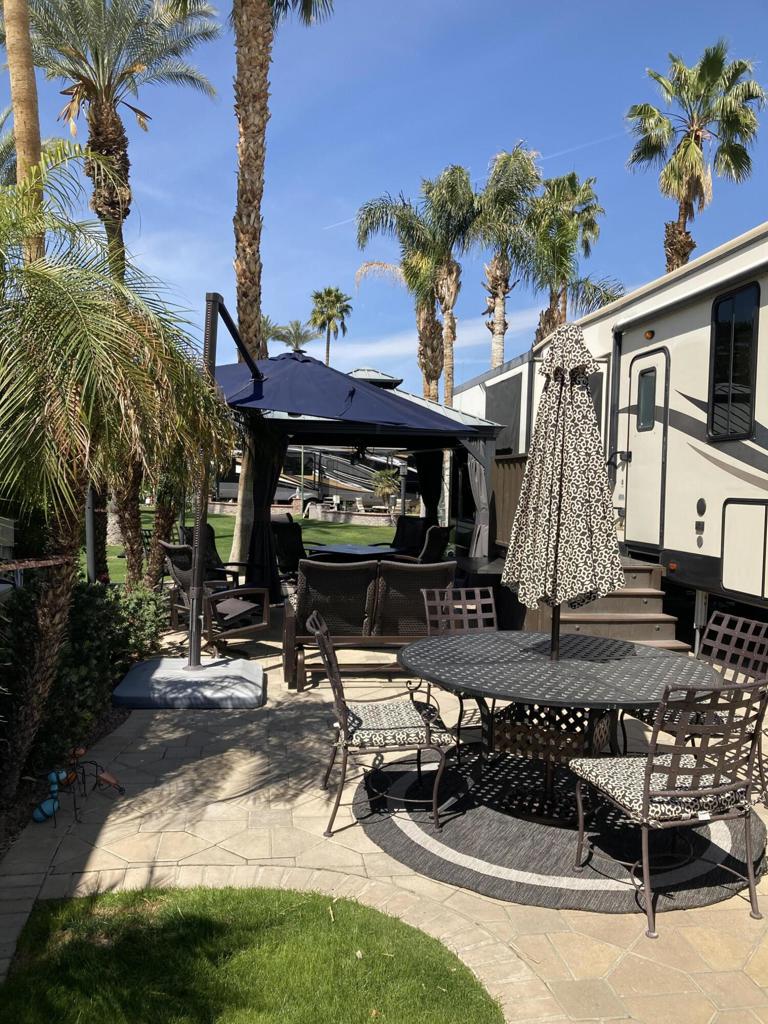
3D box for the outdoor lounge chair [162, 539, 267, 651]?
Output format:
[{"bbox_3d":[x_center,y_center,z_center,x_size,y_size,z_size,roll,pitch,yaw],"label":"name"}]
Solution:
[{"bbox_3d":[-1.506,0.732,7.364,0.700,0.950,0.840,3,5,37],"label":"outdoor lounge chair"}]

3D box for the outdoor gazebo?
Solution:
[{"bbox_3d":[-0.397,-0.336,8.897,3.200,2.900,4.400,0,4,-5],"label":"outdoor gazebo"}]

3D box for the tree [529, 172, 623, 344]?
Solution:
[{"bbox_3d":[4.177,-3.438,18.312,2.300,7.939,2.300,0,4,0],"label":"tree"}]

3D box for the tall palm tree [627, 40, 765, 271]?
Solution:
[{"bbox_3d":[6.198,-4.354,16.748,2.900,10.007,2.900,0,4,0],"label":"tall palm tree"}]

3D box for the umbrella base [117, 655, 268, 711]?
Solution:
[{"bbox_3d":[-1.381,1.212,6.093,1.000,0.160,0.960,0,4,-3],"label":"umbrella base"}]

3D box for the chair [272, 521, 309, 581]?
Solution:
[{"bbox_3d":[-1.028,0.556,9.958,0.780,0.970,0.680,2,4,24],"label":"chair"}]

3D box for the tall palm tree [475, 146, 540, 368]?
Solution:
[{"bbox_3d":[2.681,-3.720,18.294,2.100,8.478,2.100,0,4,0],"label":"tall palm tree"}]

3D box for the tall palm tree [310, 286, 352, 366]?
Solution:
[{"bbox_3d":[-3.035,-7.168,47.635,2.700,11.421,2.700,0,4,0],"label":"tall palm tree"}]

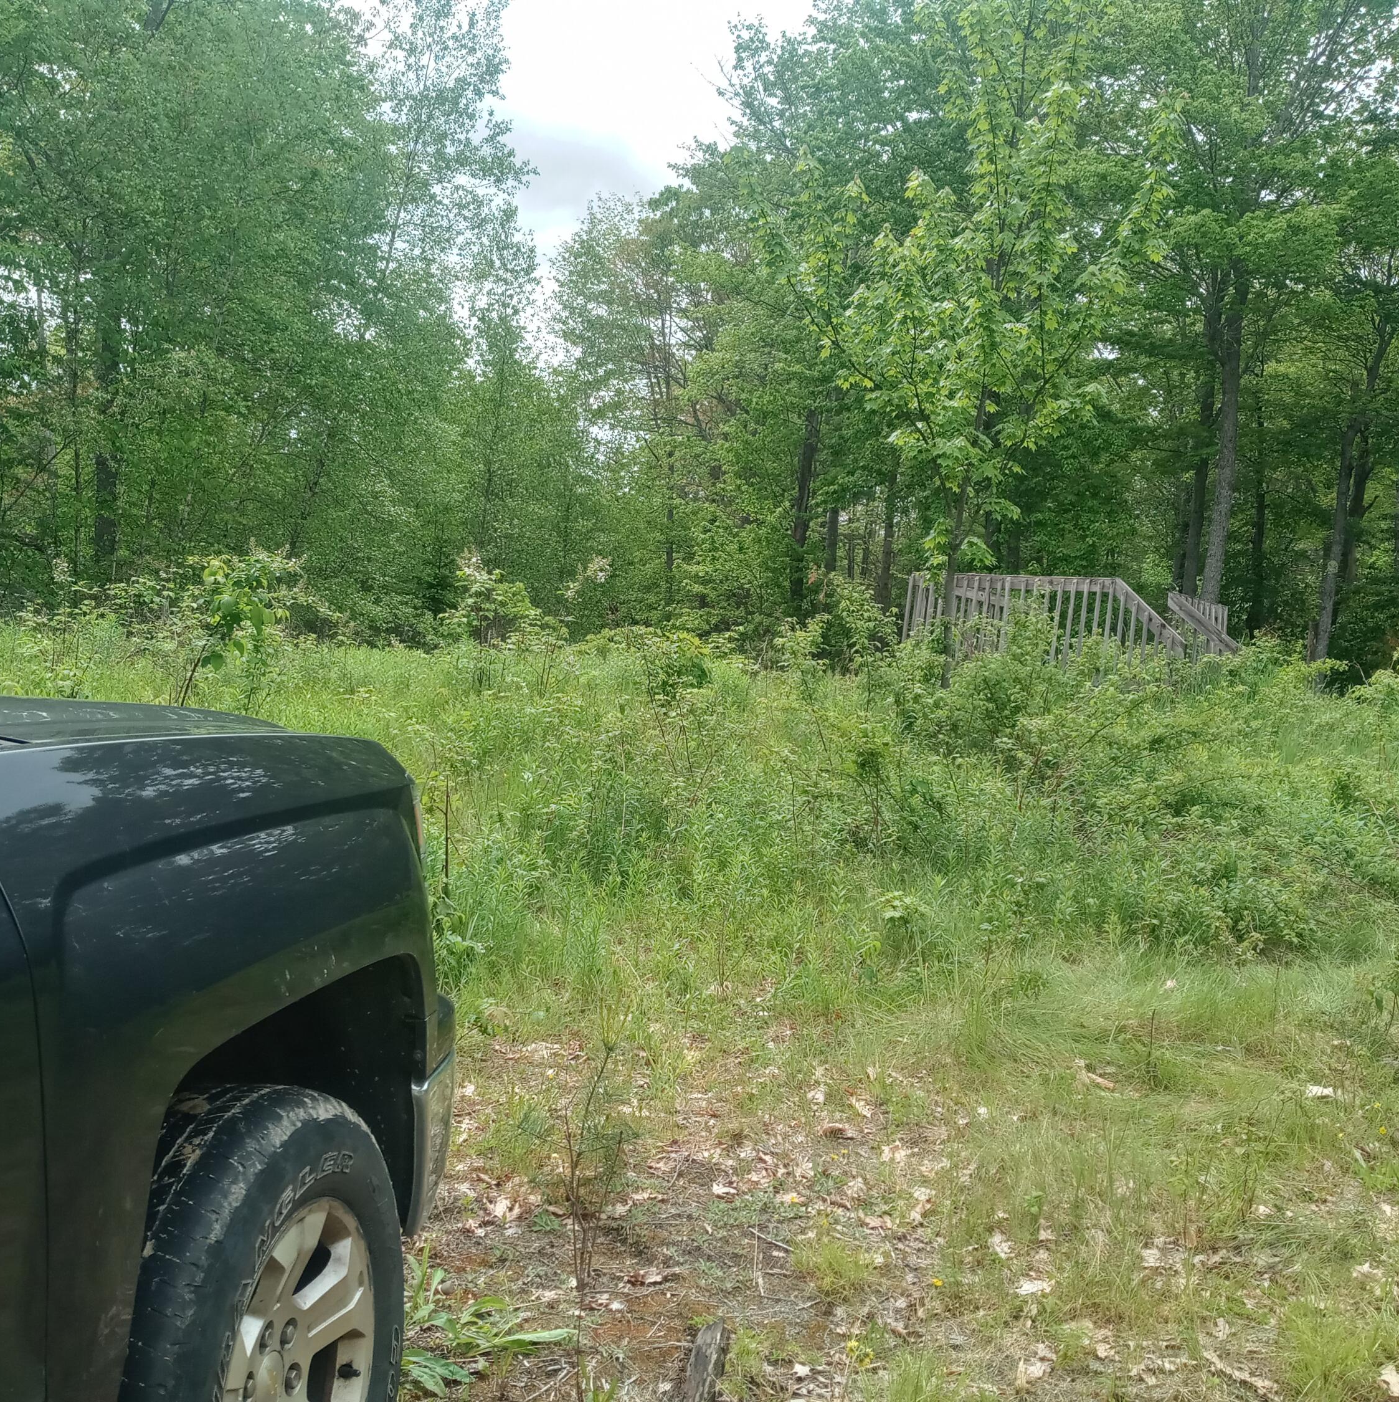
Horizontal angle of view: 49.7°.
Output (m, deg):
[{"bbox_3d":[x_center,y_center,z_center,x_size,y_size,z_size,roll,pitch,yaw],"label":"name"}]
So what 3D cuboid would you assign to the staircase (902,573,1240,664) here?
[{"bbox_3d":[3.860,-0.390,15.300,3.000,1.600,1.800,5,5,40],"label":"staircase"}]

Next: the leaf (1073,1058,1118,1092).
[{"bbox_3d":[1.206,1.140,4.600,0.130,0.050,0.090,3,4,17],"label":"leaf"}]

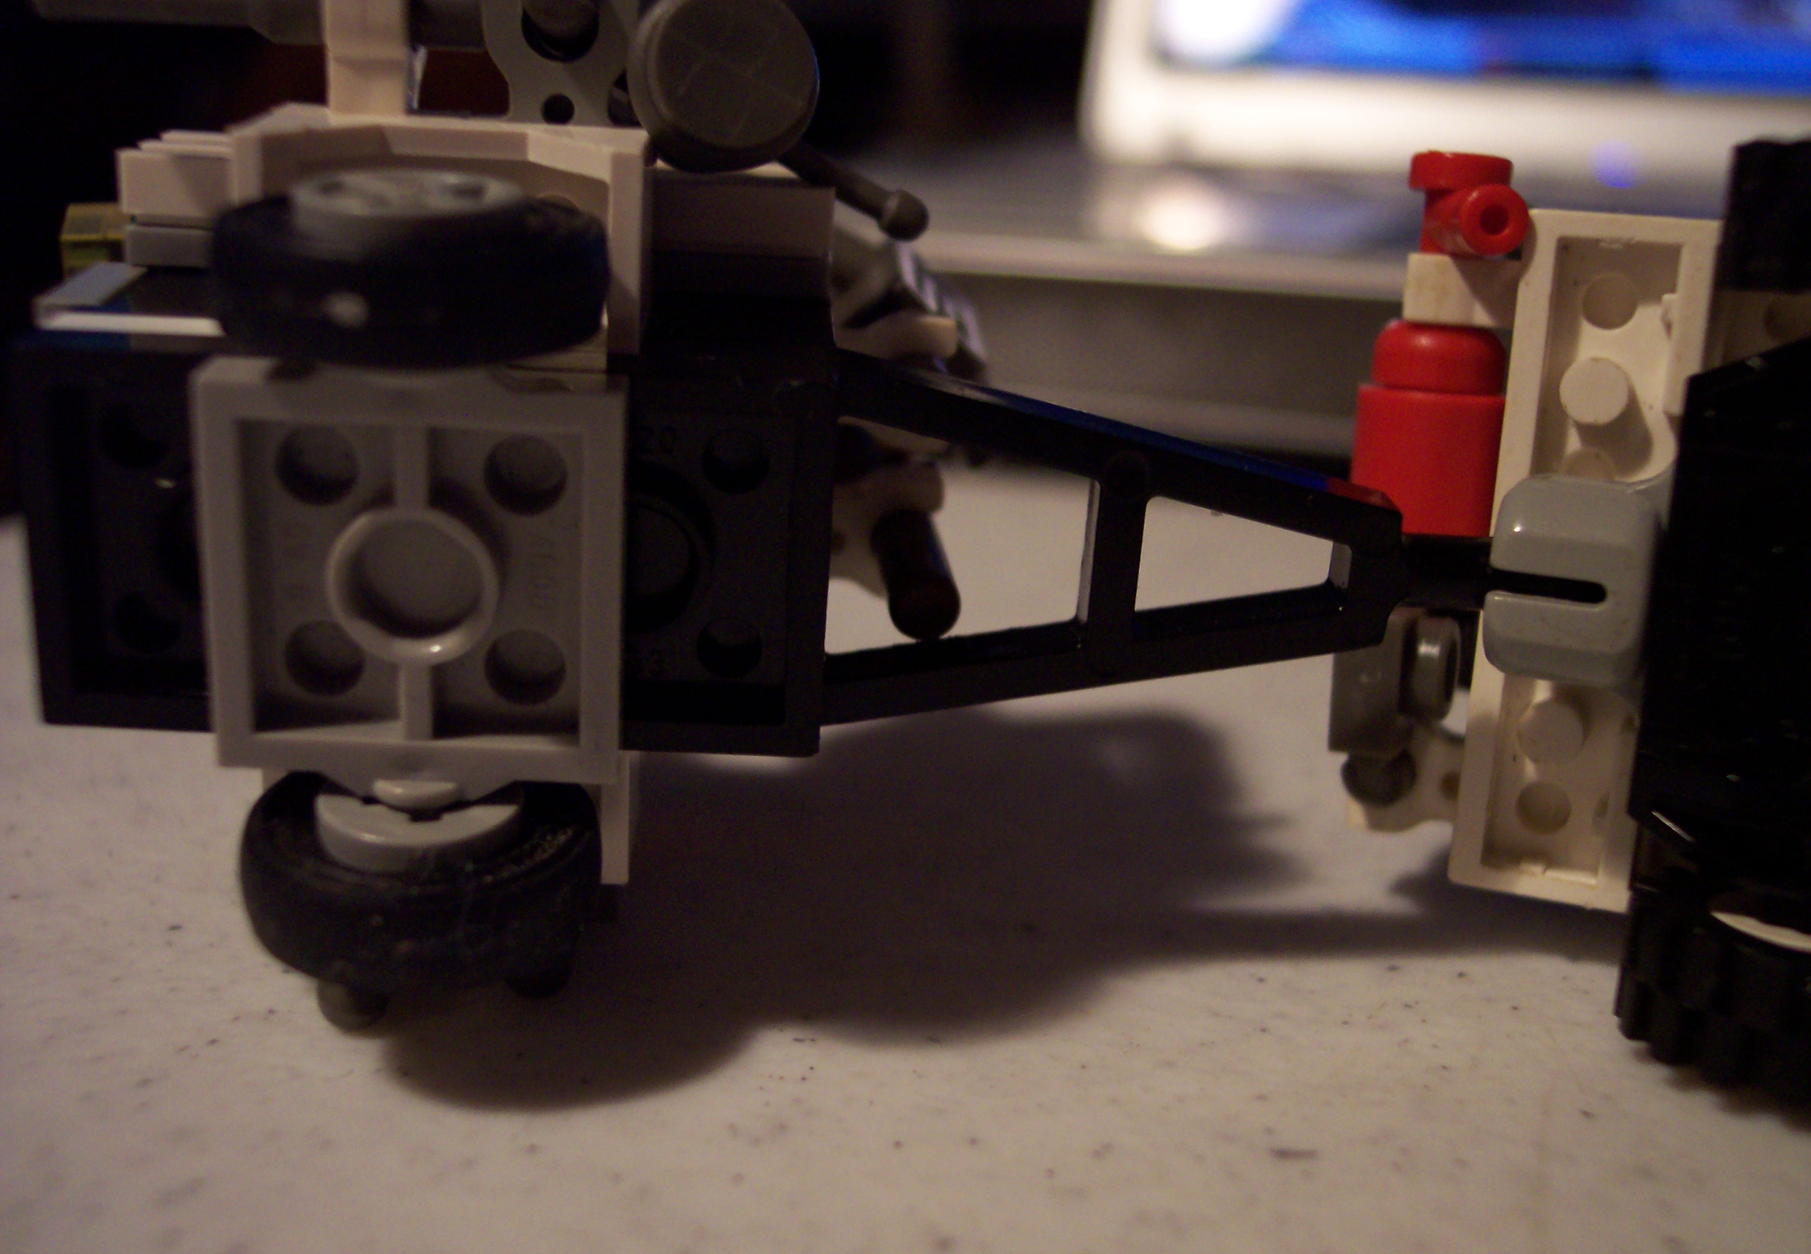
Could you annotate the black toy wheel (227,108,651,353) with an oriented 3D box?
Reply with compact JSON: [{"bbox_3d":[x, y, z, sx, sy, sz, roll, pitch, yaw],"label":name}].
[{"bbox_3d":[-0.018,-0.013,0.073,0.014,0.006,0.014,3,21,-4],"label":"black toy wheel"}]

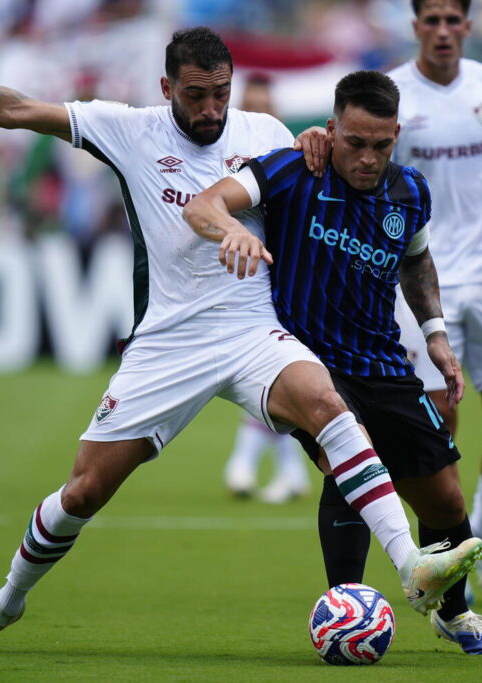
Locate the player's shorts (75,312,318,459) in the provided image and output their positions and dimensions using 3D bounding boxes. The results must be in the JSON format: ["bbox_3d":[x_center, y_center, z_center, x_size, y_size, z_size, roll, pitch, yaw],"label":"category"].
[{"bbox_3d":[-0.104,0.106,30.100,0.590,0.385,0.370,0,1,-12],"label":"player's shorts"}]

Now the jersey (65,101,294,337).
[{"bbox_3d":[-0.163,-0.326,30.150,0.560,0.620,0.330,0,1,-12],"label":"jersey"}]

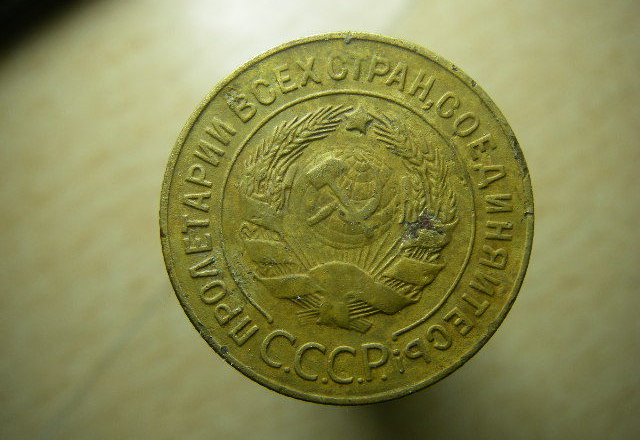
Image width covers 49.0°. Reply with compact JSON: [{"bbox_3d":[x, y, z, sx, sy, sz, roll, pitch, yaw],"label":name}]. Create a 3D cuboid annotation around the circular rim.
[{"bbox_3d":[0.002,0.000,0.043,0.022,0.002,0.022,0,87,0],"label":"circular rim"}]

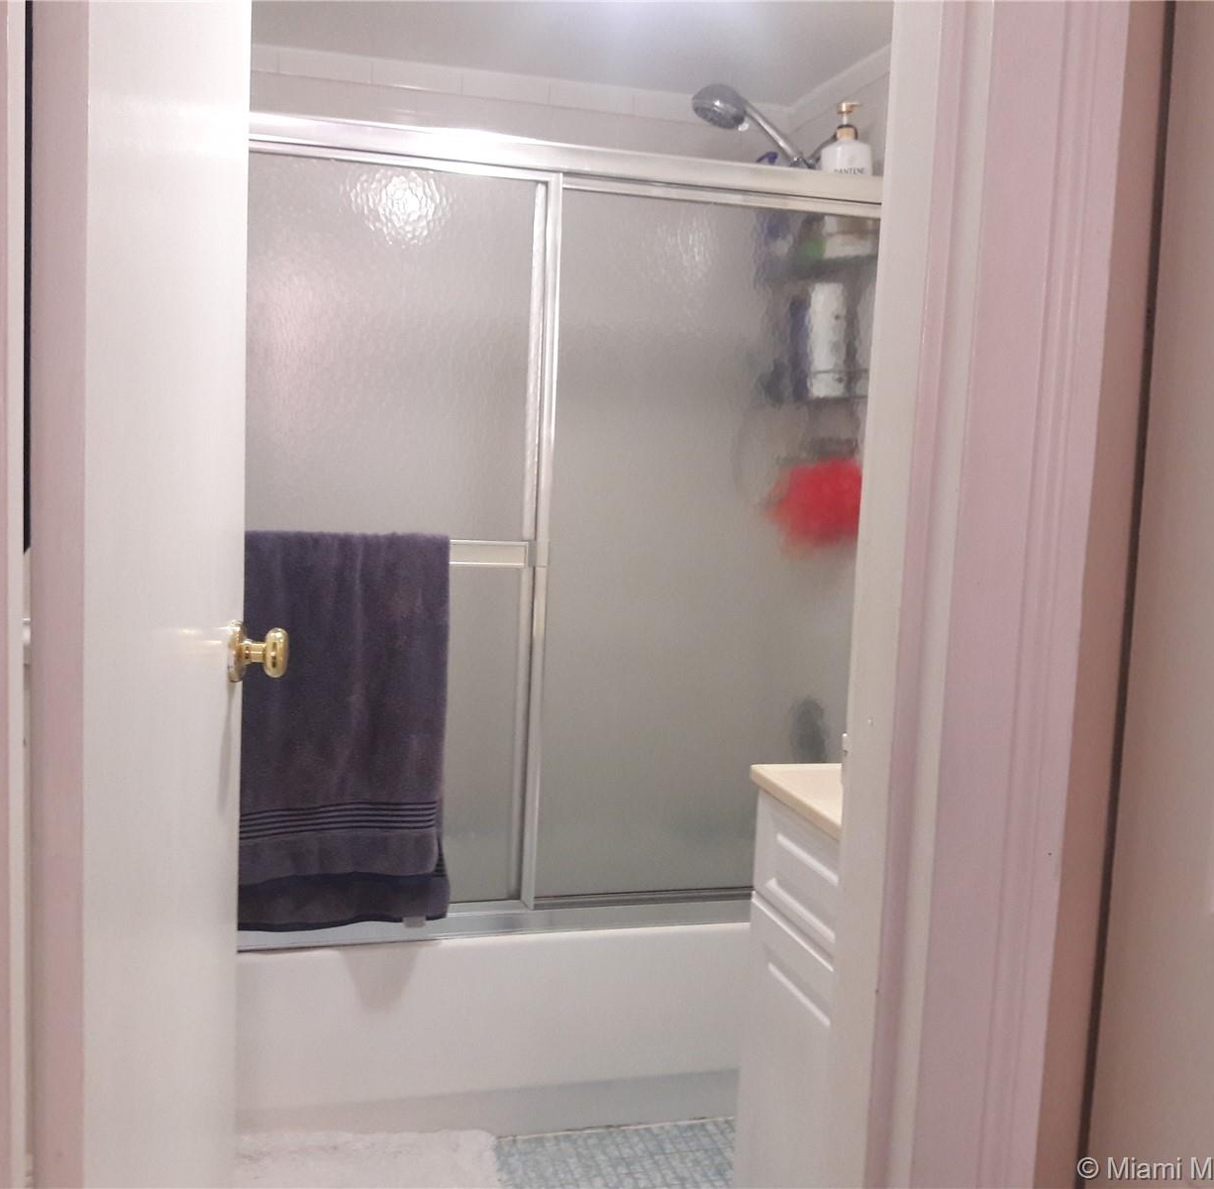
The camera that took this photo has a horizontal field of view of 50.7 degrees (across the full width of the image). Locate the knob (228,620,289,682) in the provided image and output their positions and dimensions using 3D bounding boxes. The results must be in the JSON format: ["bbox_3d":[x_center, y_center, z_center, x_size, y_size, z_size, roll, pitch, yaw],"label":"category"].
[{"bbox_3d":[-0.391,0.065,1.448,0.062,0.067,0.067,2,6,-6],"label":"knob"}]

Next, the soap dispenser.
[{"bbox_3d":[0.495,-0.857,2.648,0.102,0.307,0.072,3,6,3],"label":"soap dispenser"}]

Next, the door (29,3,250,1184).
[{"bbox_3d":[-0.413,0.103,1.197,0.035,2.030,0.620,2,6,-6],"label":"door"}]

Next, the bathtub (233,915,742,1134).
[{"bbox_3d":[-0.276,0.790,2.761,1.520,0.392,0.760,1,6,-15],"label":"bathtub"}]

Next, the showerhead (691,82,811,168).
[{"bbox_3d":[0.311,-0.994,2.709,0.274,0.157,0.100,1,6,-15],"label":"showerhead"}]

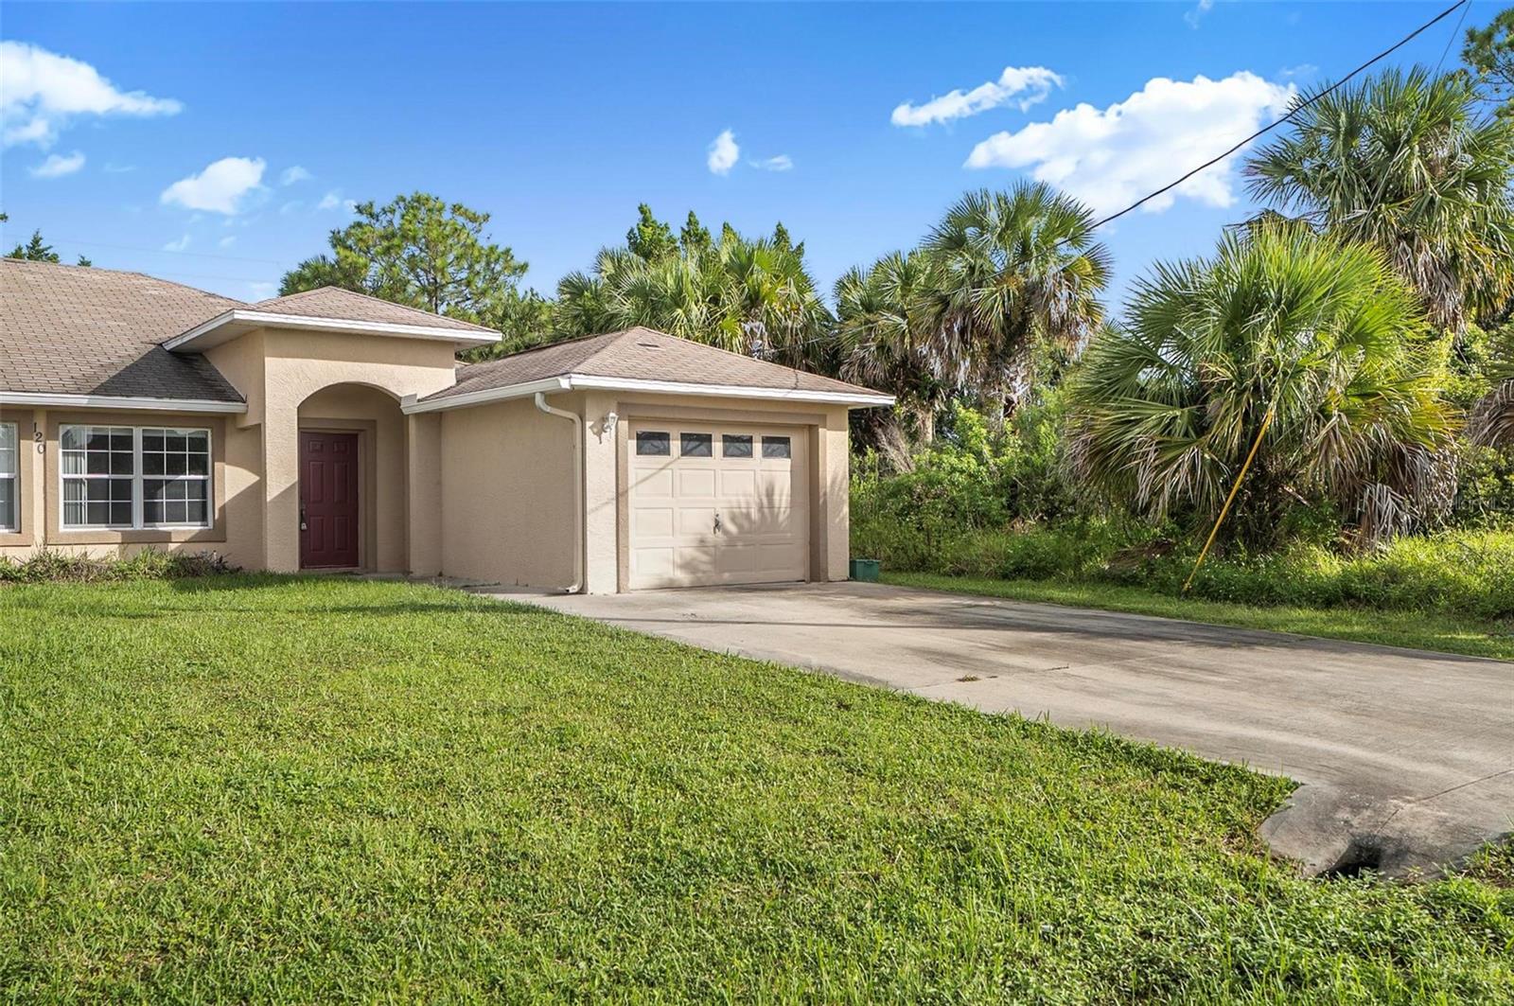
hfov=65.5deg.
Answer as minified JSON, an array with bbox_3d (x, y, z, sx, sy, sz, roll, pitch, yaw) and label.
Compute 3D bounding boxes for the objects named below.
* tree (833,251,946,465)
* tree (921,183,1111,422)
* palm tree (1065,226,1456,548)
[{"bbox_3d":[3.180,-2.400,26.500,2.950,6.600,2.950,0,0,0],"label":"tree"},{"bbox_3d":[5.600,-3.000,25.500,4.100,7.800,3.900,0,0,0],"label":"tree"},{"bbox_3d":[7.100,-1.450,16.600,5.300,4.900,4.800,0,0,0],"label":"palm tree"}]

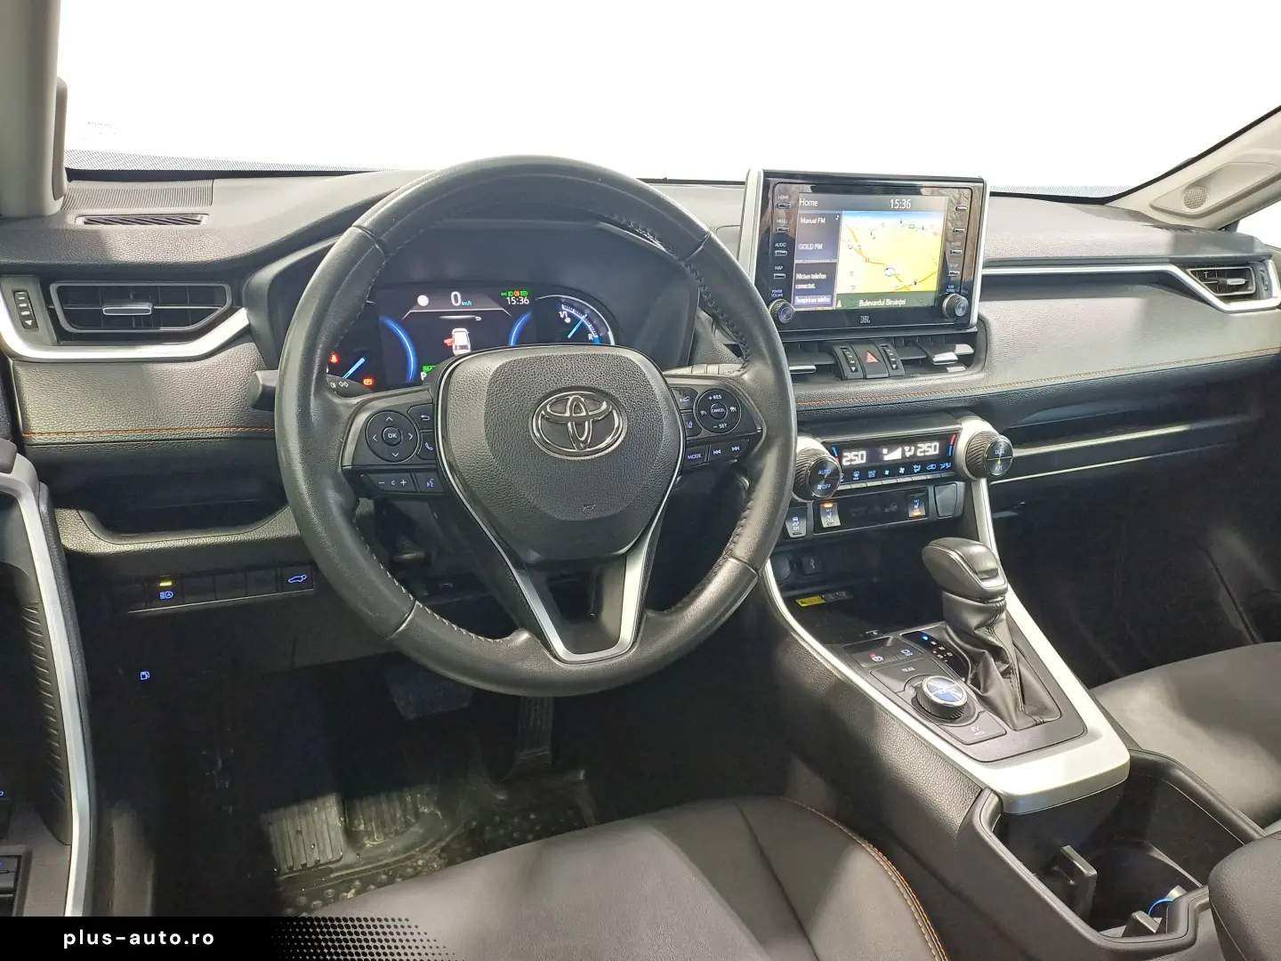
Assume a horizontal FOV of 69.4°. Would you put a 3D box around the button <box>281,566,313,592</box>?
[{"bbox_3d":[-0.274,0.079,0.738,0.024,0.021,0.008,-6,20,-24],"label":"button"}]

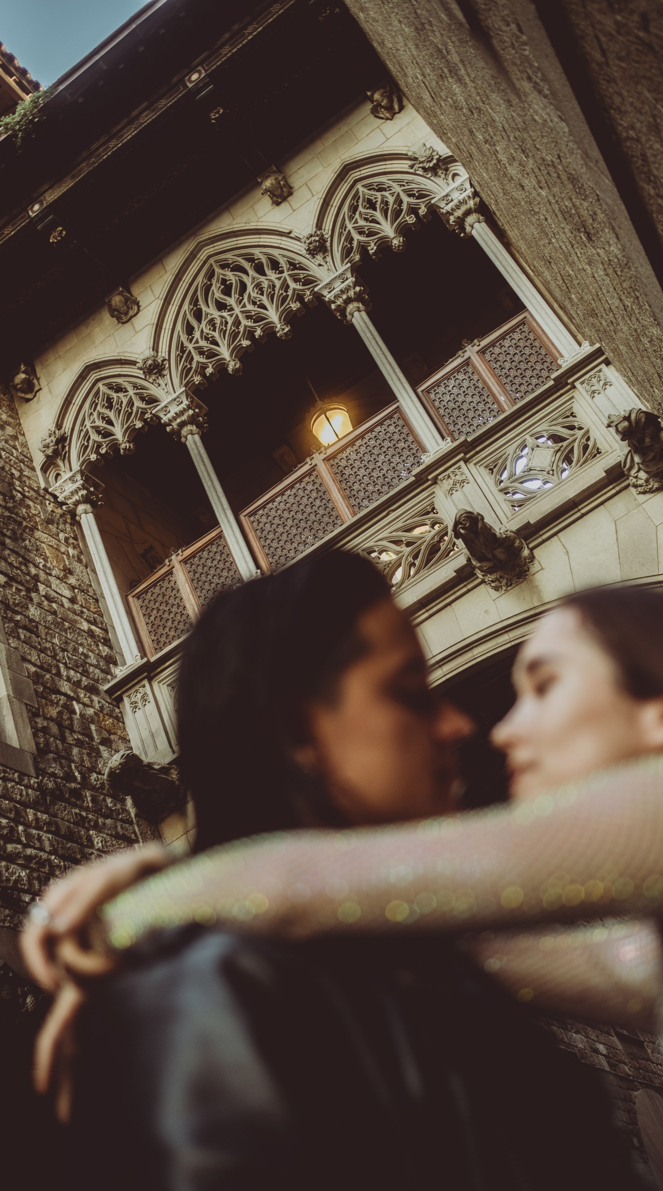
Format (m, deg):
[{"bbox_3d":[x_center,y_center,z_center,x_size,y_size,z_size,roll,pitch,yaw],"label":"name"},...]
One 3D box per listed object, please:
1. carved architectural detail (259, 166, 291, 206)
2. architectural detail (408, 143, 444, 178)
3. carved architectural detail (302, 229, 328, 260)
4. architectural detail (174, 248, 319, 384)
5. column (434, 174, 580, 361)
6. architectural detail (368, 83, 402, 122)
[{"bbox_3d":[-0.522,-3.861,10.936,0.261,0.342,0.288,-34,-36,12],"label":"carved architectural detail"},{"bbox_3d":[0.846,-3.855,10.239,0.306,0.306,0.216,-34,-36,12],"label":"architectural detail"},{"bbox_3d":[-0.160,-3.174,10.500,0.261,0.297,0.198,-34,-36,12],"label":"carved architectural detail"},{"bbox_3d":[-0.898,-2.739,10.999,1.692,1.620,0.252,-34,-36,12],"label":"architectural detail"},{"bbox_3d":[1.280,-2.263,8.210,0.334,1.854,0.342,-34,-36,13],"label":"column"},{"bbox_3d":[0.499,-4.551,10.671,0.261,0.342,0.288,-34,-36,12],"label":"architectural detail"}]

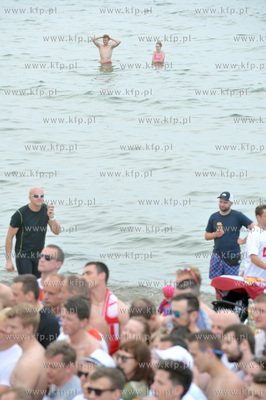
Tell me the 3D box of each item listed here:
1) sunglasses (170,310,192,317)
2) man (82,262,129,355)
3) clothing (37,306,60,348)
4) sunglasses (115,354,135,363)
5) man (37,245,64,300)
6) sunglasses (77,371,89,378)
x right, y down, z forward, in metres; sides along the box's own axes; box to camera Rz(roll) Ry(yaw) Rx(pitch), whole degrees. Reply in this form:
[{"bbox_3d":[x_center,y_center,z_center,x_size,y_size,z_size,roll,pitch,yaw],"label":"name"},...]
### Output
[{"bbox_3d":[0.358,0.811,15.900,0.150,0.045,0.145,-5,11,-30],"label":"sunglasses"},{"bbox_3d":[-0.221,1.399,17.947,0.360,1.820,0.540,-9,13,-44],"label":"man"},{"bbox_3d":[-0.742,1.085,16.900,0.320,0.700,0.520,-8,12,-39],"label":"clothing"},{"bbox_3d":[-0.038,1.103,15.500,0.145,0.050,0.145,-8,12,-39],"label":"sunglasses"},{"bbox_3d":[-0.663,1.254,18.445,0.340,1.790,0.520,-8,12,-39],"label":"man"},{"bbox_3d":[-0.221,1.030,12.932,0.140,0.048,0.142,-1,4,-34],"label":"sunglasses"}]

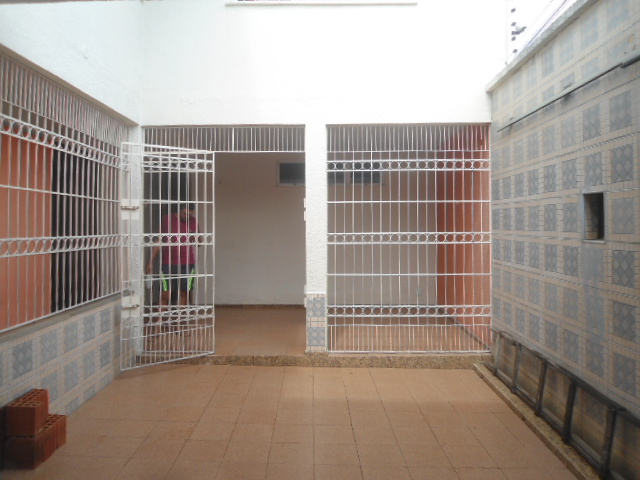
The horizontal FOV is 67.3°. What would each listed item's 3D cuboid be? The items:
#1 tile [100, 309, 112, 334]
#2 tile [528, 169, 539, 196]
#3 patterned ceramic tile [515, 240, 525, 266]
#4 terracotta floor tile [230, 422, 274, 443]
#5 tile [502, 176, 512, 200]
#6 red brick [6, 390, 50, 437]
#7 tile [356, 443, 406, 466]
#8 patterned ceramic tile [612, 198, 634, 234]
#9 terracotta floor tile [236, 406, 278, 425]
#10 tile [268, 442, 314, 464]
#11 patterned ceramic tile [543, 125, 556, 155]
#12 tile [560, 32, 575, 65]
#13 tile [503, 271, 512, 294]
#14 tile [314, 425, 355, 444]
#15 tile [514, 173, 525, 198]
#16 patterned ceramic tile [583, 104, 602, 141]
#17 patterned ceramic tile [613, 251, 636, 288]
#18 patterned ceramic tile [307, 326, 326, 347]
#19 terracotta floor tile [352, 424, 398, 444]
[{"bbox_3d":[-2.062,0.787,4.643,0.010,0.213,0.213,0,2,0],"label":"tile"},{"bbox_3d":[1.804,-0.485,4.051,0.010,0.205,0.205,0,2,1],"label":"tile"},{"bbox_3d":[1.931,0.120,4.632,0.010,0.218,0.218,0,2,1],"label":"patterned ceramic tile"},{"bbox_3d":[-0.489,1.427,3.549,0.300,0.012,0.300,2,2,-1],"label":"terracotta floor tile"},{"bbox_3d":[1.847,-0.506,4.727,0.010,0.207,0.207,0,1,1],"label":"tile"},{"bbox_3d":[-1.824,1.103,3.053,0.175,0.195,0.285,0,2,0],"label":"red brick"},{"bbox_3d":[0.418,1.474,3.287,0.300,0.012,0.300,1,2,-1],"label":"tile"},{"bbox_3d":[1.766,-0.136,2.789,0.012,0.207,0.213,0,2,1],"label":"patterned ceramic tile"},{"bbox_3d":[-0.494,1.415,3.850,0.300,0.012,0.300,2,2,-1],"label":"terracotta floor tile"},{"bbox_3d":[-0.184,1.443,3.251,0.298,0.010,0.298,2,2,-1],"label":"tile"},{"bbox_3d":[1.830,-0.798,3.816,0.010,0.207,0.207,0,1,1],"label":"patterned ceramic tile"},{"bbox_3d":[1.762,-1.367,3.413,0.010,0.203,0.203,0,1,1],"label":"tile"},{"bbox_3d":[1.812,0.412,4.639,0.010,0.203,0.203,0,1,1],"label":"tile"},{"bbox_3d":[0.105,1.418,3.506,0.295,0.010,0.295,1,2,-1],"label":"tile"},{"bbox_3d":[1.792,-0.495,4.332,0.010,0.203,0.203,0,1,1],"label":"tile"},{"bbox_3d":[1.903,-0.818,3.360,0.010,0.218,0.218,0,2,1],"label":"patterned ceramic tile"},{"bbox_3d":[1.870,0.181,2.952,0.010,0.213,0.213,0,2,1],"label":"patterned ceramic tile"},{"bbox_3d":[-0.039,1.080,5.369,0.220,0.215,0.010,0,2,-1],"label":"patterned ceramic tile"},{"bbox_3d":[0.406,1.448,3.579,0.298,0.010,0.298,1,2,-1],"label":"terracotta floor tile"}]

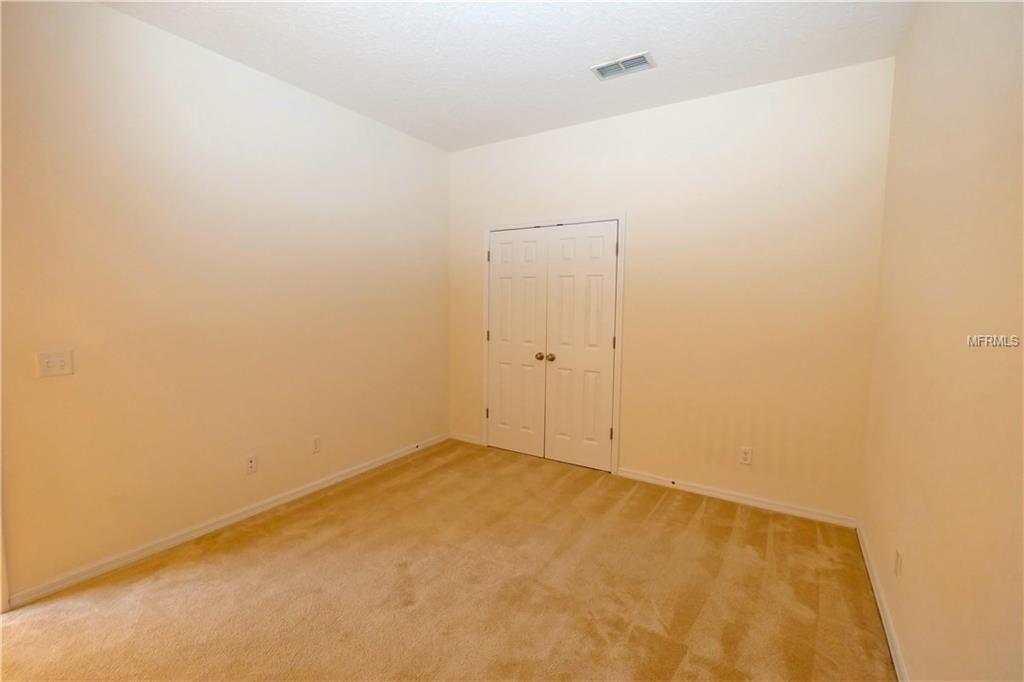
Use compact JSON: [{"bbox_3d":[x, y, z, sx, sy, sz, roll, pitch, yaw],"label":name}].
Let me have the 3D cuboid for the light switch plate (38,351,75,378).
[{"bbox_3d":[-2.107,0.107,1.972,0.012,0.117,0.116,4,6,32],"label":"light switch plate"}]

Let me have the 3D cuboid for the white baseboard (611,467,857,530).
[{"bbox_3d":[1.519,1.113,3.083,1.540,0.078,0.016,4,6,31],"label":"white baseboard"}]

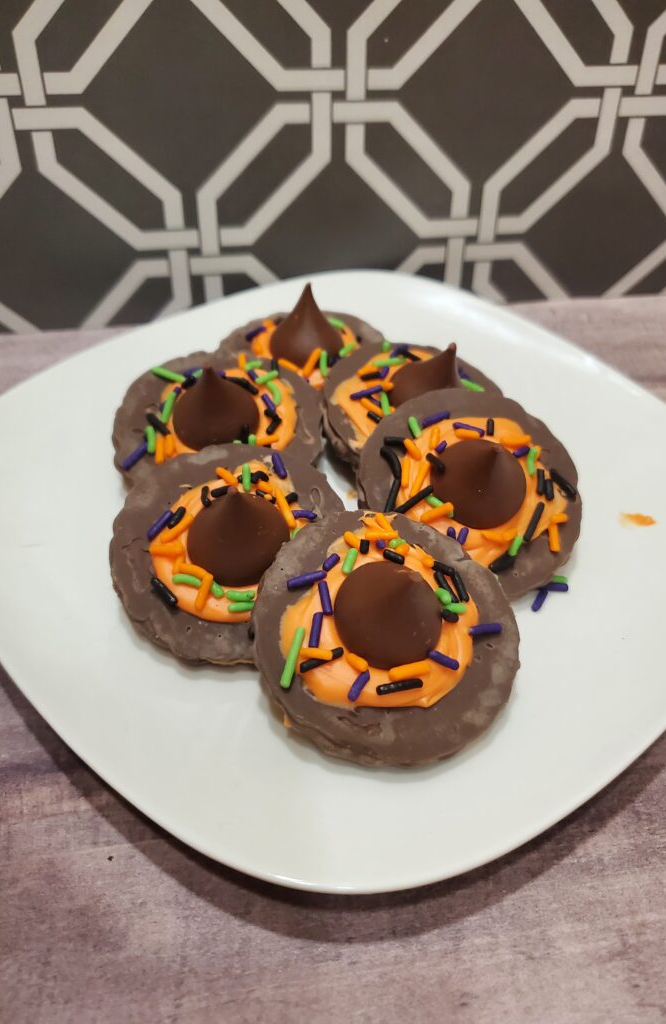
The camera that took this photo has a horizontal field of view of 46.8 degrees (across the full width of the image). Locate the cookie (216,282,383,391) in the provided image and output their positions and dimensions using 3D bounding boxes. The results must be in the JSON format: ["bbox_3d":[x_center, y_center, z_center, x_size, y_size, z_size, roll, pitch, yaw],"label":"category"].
[{"bbox_3d":[-0.010,-0.058,0.246,0.058,0.032,0.058,0,44,1],"label":"cookie"}]

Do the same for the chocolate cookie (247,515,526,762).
[{"bbox_3d":[0.013,0.020,0.155,0.058,0.029,0.058,0,56,-13],"label":"chocolate cookie"}]

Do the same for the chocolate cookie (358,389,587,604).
[{"bbox_3d":[0.036,-0.009,0.185,0.058,0.029,0.058,0,67,-6],"label":"chocolate cookie"}]

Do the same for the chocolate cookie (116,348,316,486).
[{"bbox_3d":[-0.030,-0.030,0.204,0.058,0.029,0.058,0,52,-6],"label":"chocolate cookie"}]

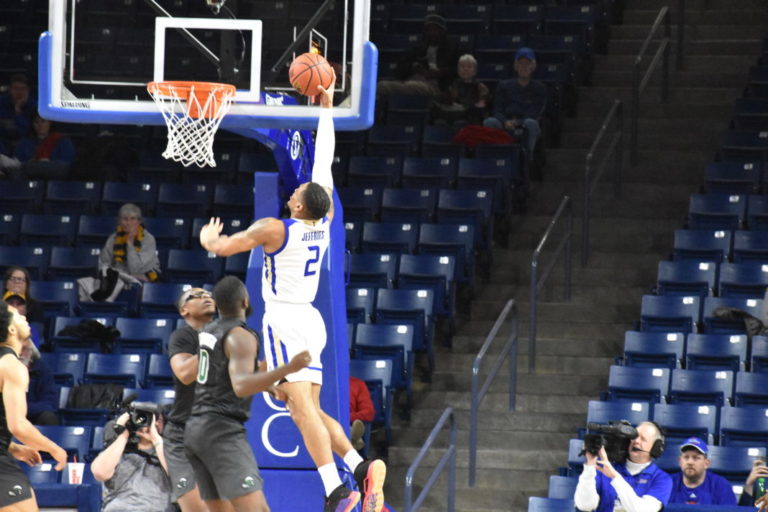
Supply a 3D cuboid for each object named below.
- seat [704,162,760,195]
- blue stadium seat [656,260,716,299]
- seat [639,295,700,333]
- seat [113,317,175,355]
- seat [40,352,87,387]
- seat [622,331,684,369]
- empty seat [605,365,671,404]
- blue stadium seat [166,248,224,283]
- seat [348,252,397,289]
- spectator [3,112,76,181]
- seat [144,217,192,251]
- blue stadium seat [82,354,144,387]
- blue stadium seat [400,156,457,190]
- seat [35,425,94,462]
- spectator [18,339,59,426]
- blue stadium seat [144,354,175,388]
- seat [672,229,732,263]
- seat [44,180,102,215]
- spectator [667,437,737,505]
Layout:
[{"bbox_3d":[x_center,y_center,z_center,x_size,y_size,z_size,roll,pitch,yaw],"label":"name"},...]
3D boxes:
[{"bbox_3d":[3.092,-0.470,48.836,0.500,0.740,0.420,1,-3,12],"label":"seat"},{"bbox_3d":[2.487,0.453,45.408,0.510,0.820,0.500,1,-3,13],"label":"blue stadium seat"},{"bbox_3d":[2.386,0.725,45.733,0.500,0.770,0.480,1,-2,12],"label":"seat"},{"bbox_3d":[-2.015,0.897,44.680,0.500,0.780,0.500,1,-2,12],"label":"seat"},{"bbox_3d":[-2.709,1.195,44.195,0.510,0.820,0.500,1,-3,13],"label":"seat"},{"bbox_3d":[2.149,1.001,43.825,0.510,0.780,0.500,1,-2,12],"label":"seat"},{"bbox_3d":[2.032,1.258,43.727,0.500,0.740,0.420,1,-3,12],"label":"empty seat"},{"bbox_3d":[-1.682,0.347,46.386,0.510,0.820,0.500,1,-3,13],"label":"blue stadium seat"},{"bbox_3d":[-0.167,0.369,46.067,0.500,0.780,0.500,1,-2,12],"label":"seat"},{"bbox_3d":[-3.181,-0.751,49.044,0.600,1.138,0.750,1,-3,13],"label":"spectator"},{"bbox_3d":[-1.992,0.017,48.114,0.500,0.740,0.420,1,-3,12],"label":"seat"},{"bbox_3d":[-2.205,1.175,43.836,0.500,0.780,0.500,1,-2,12],"label":"blue stadium seat"},{"bbox_3d":[0.330,-0.472,48.347,0.510,0.820,0.500,1,-3,13],"label":"blue stadium seat"},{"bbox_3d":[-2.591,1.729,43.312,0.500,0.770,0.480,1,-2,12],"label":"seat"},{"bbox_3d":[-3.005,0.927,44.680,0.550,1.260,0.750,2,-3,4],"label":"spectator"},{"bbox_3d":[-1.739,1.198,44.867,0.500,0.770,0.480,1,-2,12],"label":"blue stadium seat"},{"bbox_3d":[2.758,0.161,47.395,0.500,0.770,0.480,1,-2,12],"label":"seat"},{"bbox_3d":[-2.802,-0.279,48.375,0.500,0.780,0.500,1,-2,12],"label":"seat"},{"bbox_3d":[1.970,1.746,33.819,0.550,1.240,0.680,1,-3,10],"label":"spectator"}]

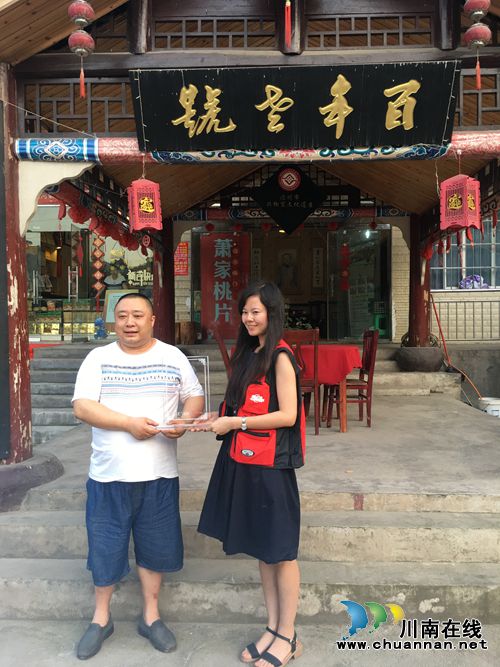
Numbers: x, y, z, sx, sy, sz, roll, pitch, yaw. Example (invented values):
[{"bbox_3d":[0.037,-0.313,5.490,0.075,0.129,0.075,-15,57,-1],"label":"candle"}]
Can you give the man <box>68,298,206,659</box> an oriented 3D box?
[{"bbox_3d":[-0.515,0.634,2.610,0.620,1.655,0.460,0,1,-7],"label":"man"}]

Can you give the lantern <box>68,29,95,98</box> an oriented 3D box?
[{"bbox_3d":[-1.013,-1.618,3.360,0.155,0.410,0.155,0,1,4],"label":"lantern"}]

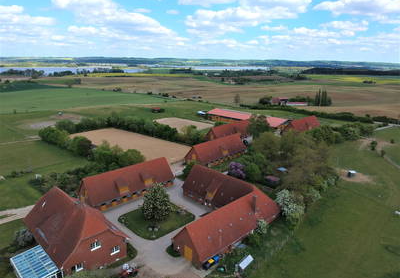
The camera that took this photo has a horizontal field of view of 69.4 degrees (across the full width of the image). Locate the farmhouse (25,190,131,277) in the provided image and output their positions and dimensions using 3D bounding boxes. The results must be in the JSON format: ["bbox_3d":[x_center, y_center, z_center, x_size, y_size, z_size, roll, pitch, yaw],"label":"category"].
[{"bbox_3d":[-30.204,19.646,68.098,24.879,12.579,13.630,15,21,43],"label":"farmhouse"}]

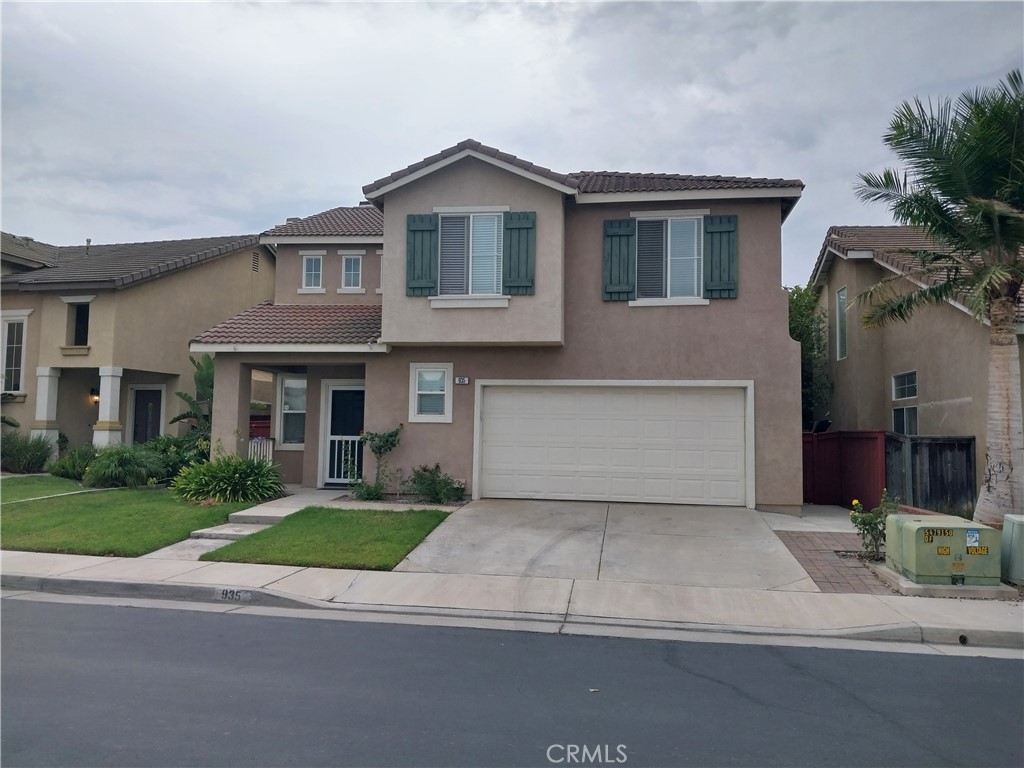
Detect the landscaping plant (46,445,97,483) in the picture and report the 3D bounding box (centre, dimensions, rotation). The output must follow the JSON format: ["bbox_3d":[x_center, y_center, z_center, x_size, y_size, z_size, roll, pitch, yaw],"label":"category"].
[{"bbox_3d":[-10.961,1.924,19.167,1.200,0.820,1.150,0,-4,9],"label":"landscaping plant"}]

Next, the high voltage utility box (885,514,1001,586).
[{"bbox_3d":[5.064,1.955,9.120,0.870,0.650,1.080,0,-4,9],"label":"high voltage utility box"}]

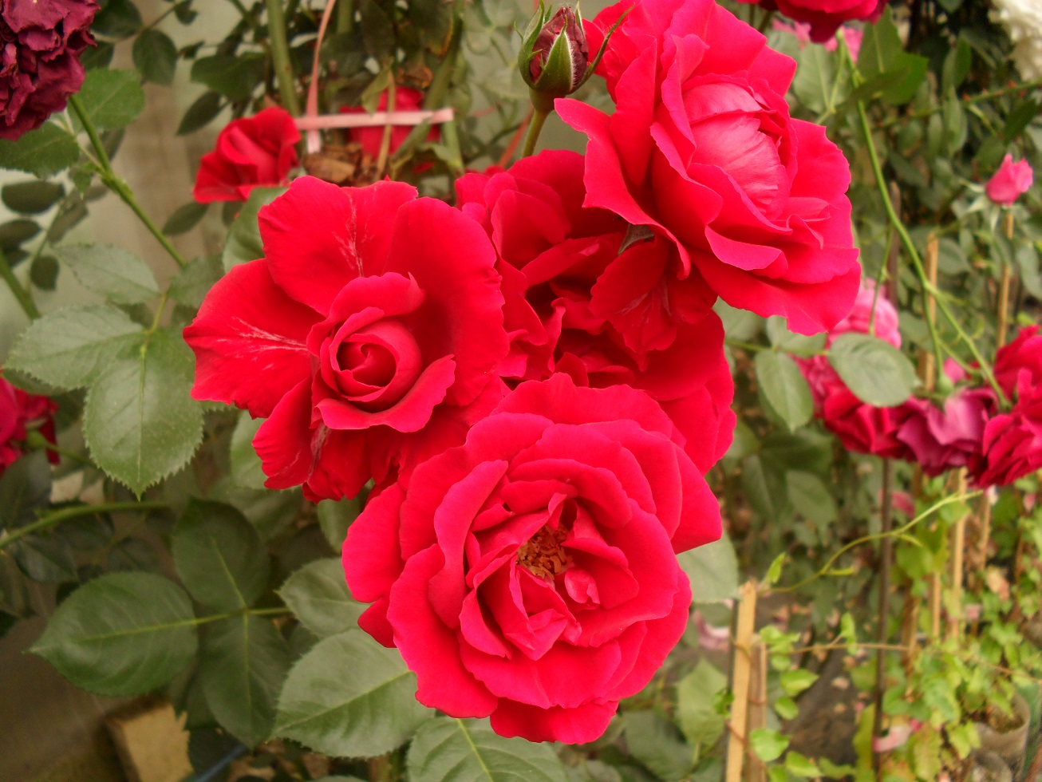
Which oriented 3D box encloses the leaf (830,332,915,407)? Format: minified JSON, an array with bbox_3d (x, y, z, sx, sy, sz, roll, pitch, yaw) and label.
[{"bbox_3d":[0.183,-0.011,0.550,0.047,0.038,0.012,21,-17,12],"label":"leaf"}]

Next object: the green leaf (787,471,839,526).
[{"bbox_3d":[0.209,0.077,0.755,0.033,0.050,0.010,-38,-12,-12],"label":"green leaf"}]

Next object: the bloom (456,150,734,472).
[{"bbox_3d":[0.025,-0.027,0.365,0.096,0.106,0.060,0,-12,0],"label":"bloom"}]

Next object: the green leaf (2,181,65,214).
[{"bbox_3d":[-0.308,-0.122,0.665,0.035,0.009,0.028,4,47,-16],"label":"green leaf"}]

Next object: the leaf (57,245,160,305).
[{"bbox_3d":[-0.176,-0.050,0.448,0.057,0.010,0.028,24,57,15],"label":"leaf"}]

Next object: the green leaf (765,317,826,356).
[{"bbox_3d":[0.145,-0.035,0.550,0.034,0.038,0.010,38,0,20],"label":"green leaf"}]

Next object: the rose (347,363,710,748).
[{"bbox_3d":[0.003,0.049,0.305,0.106,0.104,0.060,-1,-14,-3],"label":"rose"}]

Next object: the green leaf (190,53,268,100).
[{"bbox_3d":[-0.207,-0.226,0.750,0.054,0.028,0.010,-19,1,-15],"label":"green leaf"}]

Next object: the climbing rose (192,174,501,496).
[{"bbox_3d":[-0.059,-0.018,0.355,0.106,0.106,0.055,0,-9,3],"label":"climbing rose"}]

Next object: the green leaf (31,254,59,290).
[{"bbox_3d":[-0.361,-0.090,0.800,0.020,0.028,0.006,3,-10,-22],"label":"green leaf"}]

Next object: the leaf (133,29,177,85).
[{"bbox_3d":[-0.255,-0.233,0.735,0.031,0.046,0.009,-22,-13,-10],"label":"leaf"}]

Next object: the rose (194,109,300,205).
[{"bbox_3d":[-0.159,-0.136,0.610,0.060,0.052,0.060,14,34,0],"label":"rose"}]

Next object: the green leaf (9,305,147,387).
[{"bbox_3d":[-0.177,-0.017,0.420,0.054,0.032,0.010,-19,-18,-27],"label":"green leaf"}]

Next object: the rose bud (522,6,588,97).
[{"bbox_3d":[0.011,-0.111,0.345,0.021,0.029,0.021,8,9,0],"label":"rose bud"}]

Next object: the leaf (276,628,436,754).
[{"bbox_3d":[-0.058,0.110,0.385,0.068,0.010,0.042,-20,63,-19],"label":"leaf"}]

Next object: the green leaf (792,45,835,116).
[{"bbox_3d":[0.169,-0.178,0.600,0.022,0.042,0.008,-19,-4,14],"label":"green leaf"}]

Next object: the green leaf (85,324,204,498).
[{"bbox_3d":[-0.144,0.008,0.403,0.046,0.065,0.013,-3,-13,-1],"label":"green leaf"}]

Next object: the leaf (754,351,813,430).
[{"bbox_3d":[0.131,0.000,0.530,0.025,0.042,0.008,-13,-16,9],"label":"leaf"}]

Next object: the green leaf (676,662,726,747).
[{"bbox_3d":[0.113,0.196,0.660,0.034,0.055,0.010,1,0,0],"label":"green leaf"}]

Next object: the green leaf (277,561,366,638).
[{"bbox_3d":[-0.072,0.084,0.420,0.050,0.010,0.030,9,57,-3],"label":"green leaf"}]

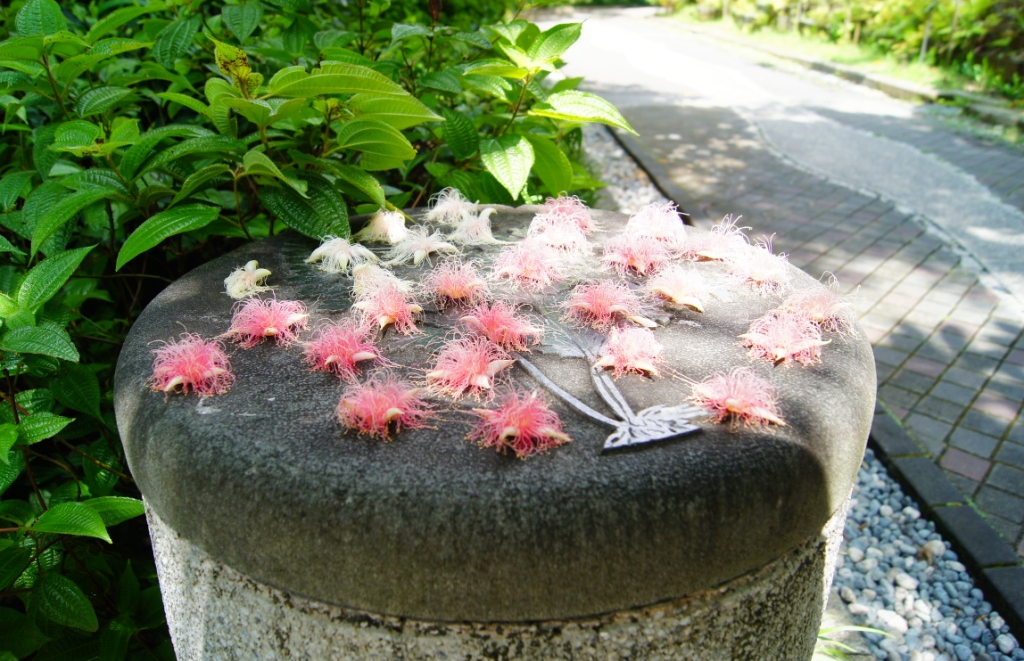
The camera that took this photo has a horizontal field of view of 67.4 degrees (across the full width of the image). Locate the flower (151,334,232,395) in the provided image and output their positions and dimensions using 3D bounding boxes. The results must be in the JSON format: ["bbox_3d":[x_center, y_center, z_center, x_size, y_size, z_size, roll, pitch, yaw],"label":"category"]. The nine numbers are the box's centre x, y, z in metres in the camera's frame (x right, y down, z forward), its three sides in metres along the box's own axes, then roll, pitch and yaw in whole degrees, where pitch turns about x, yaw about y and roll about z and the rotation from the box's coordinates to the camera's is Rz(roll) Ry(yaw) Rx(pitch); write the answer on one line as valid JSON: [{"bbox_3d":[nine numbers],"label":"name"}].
[{"bbox_3d":[-0.219,0.018,0.519,0.054,0.032,0.052,-11,27,-23],"label":"flower"}]

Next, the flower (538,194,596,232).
[{"bbox_3d":[0.059,-0.128,0.814,0.062,0.031,0.062,1,24,0],"label":"flower"}]

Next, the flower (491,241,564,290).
[{"bbox_3d":[0.012,-0.055,0.608,0.059,0.029,0.053,1,24,1],"label":"flower"}]

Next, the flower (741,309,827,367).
[{"bbox_3d":[0.192,0.000,0.537,0.059,0.028,0.059,1,24,0],"label":"flower"}]

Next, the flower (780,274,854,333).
[{"bbox_3d":[0.244,-0.026,0.608,0.055,0.036,0.052,10,27,21],"label":"flower"}]

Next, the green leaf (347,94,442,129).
[{"bbox_3d":[-0.131,-0.241,0.850,0.105,0.020,0.045,11,66,10],"label":"green leaf"}]

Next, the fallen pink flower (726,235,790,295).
[{"bbox_3d":[0.194,-0.050,0.596,0.052,0.030,0.047,8,26,17],"label":"fallen pink flower"}]

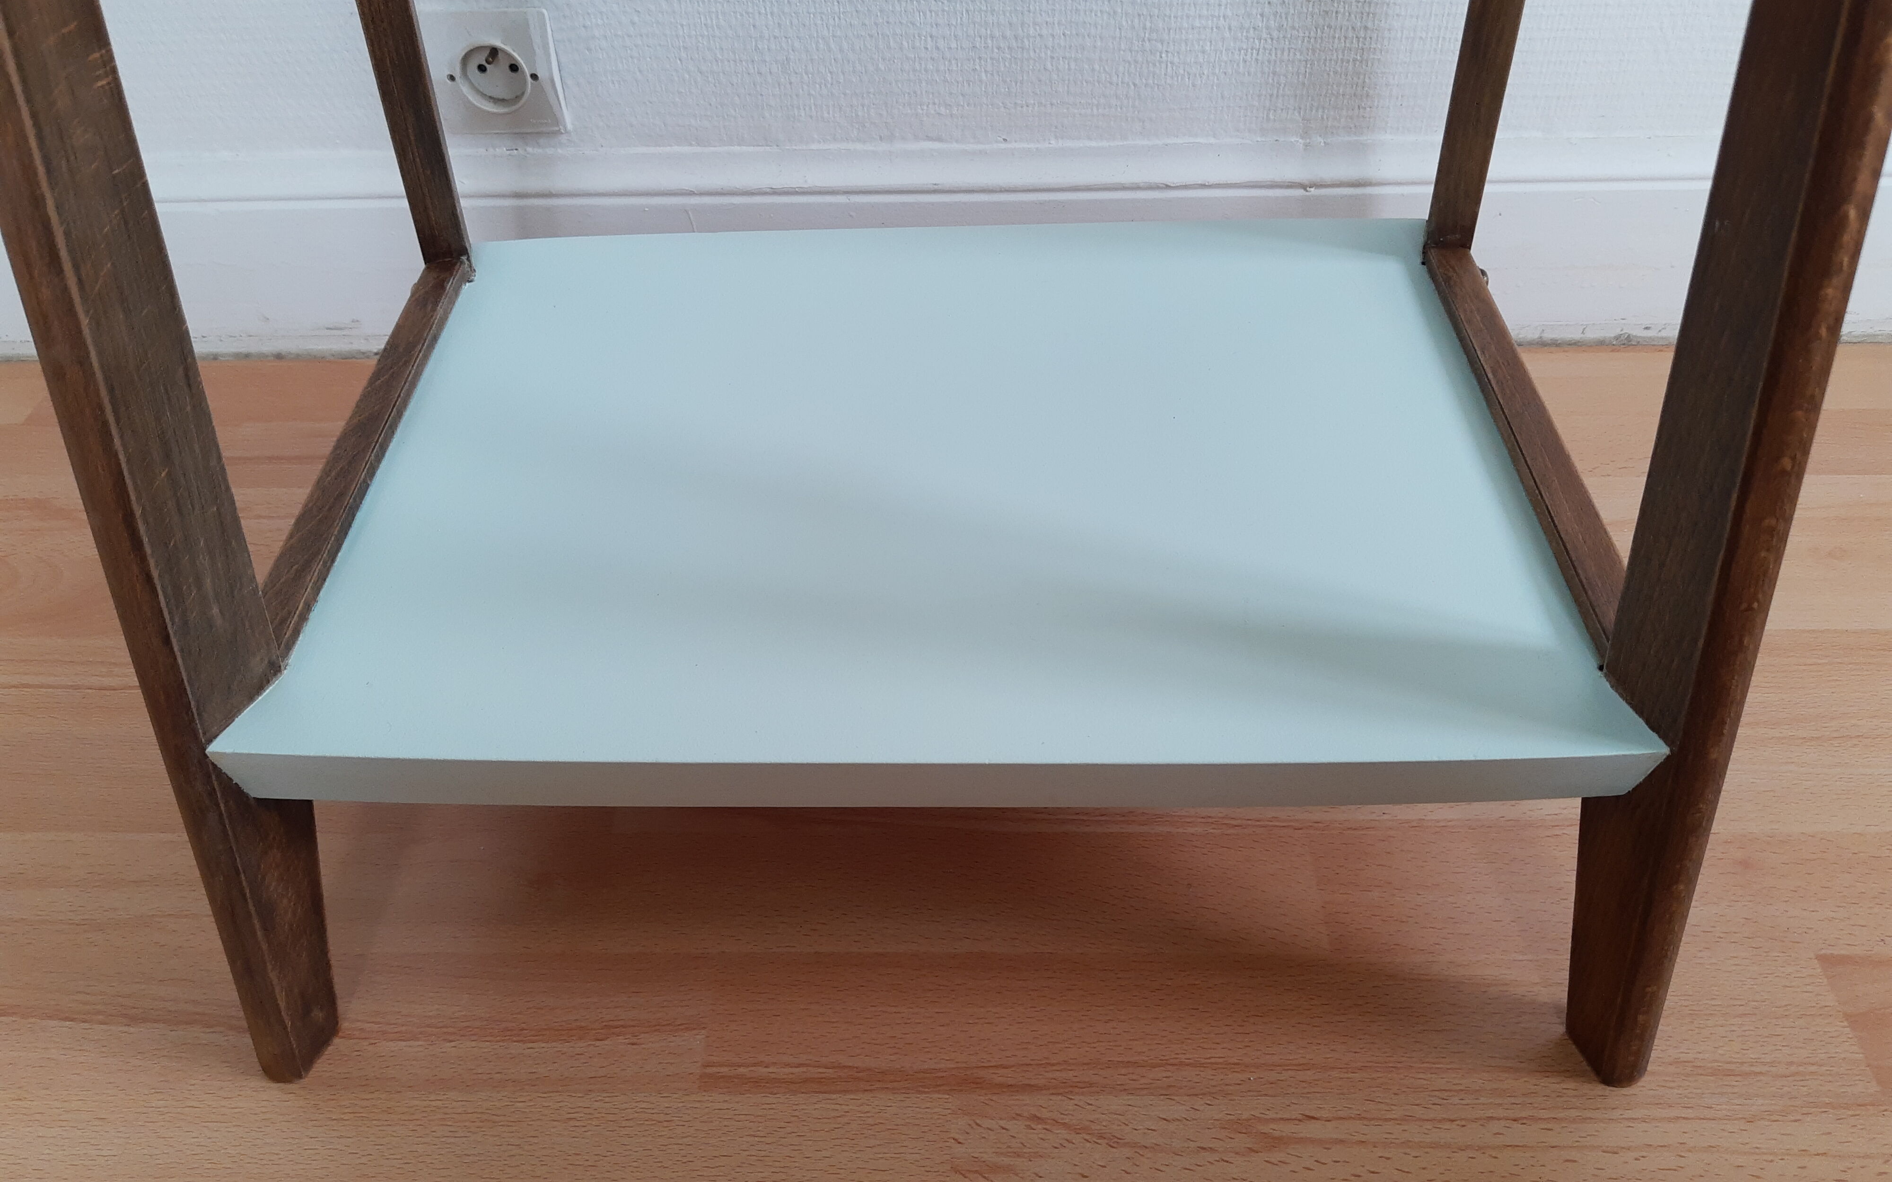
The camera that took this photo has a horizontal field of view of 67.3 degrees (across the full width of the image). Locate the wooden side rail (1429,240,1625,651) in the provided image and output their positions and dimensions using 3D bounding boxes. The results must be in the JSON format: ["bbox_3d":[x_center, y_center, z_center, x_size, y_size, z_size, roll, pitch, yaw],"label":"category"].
[{"bbox_3d":[0.245,-0.063,0.605,0.020,0.028,0.265,-1,45,1],"label":"wooden side rail"}]

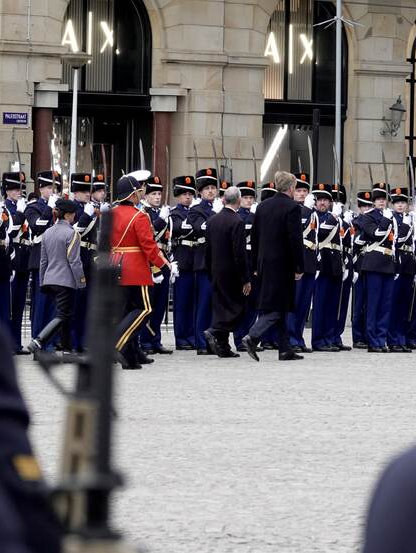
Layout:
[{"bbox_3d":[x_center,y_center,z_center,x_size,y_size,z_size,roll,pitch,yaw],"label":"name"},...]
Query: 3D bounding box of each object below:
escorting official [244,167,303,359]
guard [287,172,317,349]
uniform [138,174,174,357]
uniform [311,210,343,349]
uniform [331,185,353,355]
[{"bbox_3d":[0.663,-0.107,36.528,0.640,1.880,0.540,-1,2,-37],"label":"escorting official"},{"bbox_3d":[0.995,-0.145,38.600,0.520,1.901,0.400,-1,2,-30],"label":"guard"},{"bbox_3d":[-0.541,-0.121,38.500,0.520,1.870,0.400,-1,2,-35],"label":"uniform"},{"bbox_3d":[1.261,0.050,38.687,0.500,1.490,0.400,-1,1,-25],"label":"uniform"},{"bbox_3d":[1.425,-0.090,38.838,0.500,1.760,0.400,-1,1,-33],"label":"uniform"}]

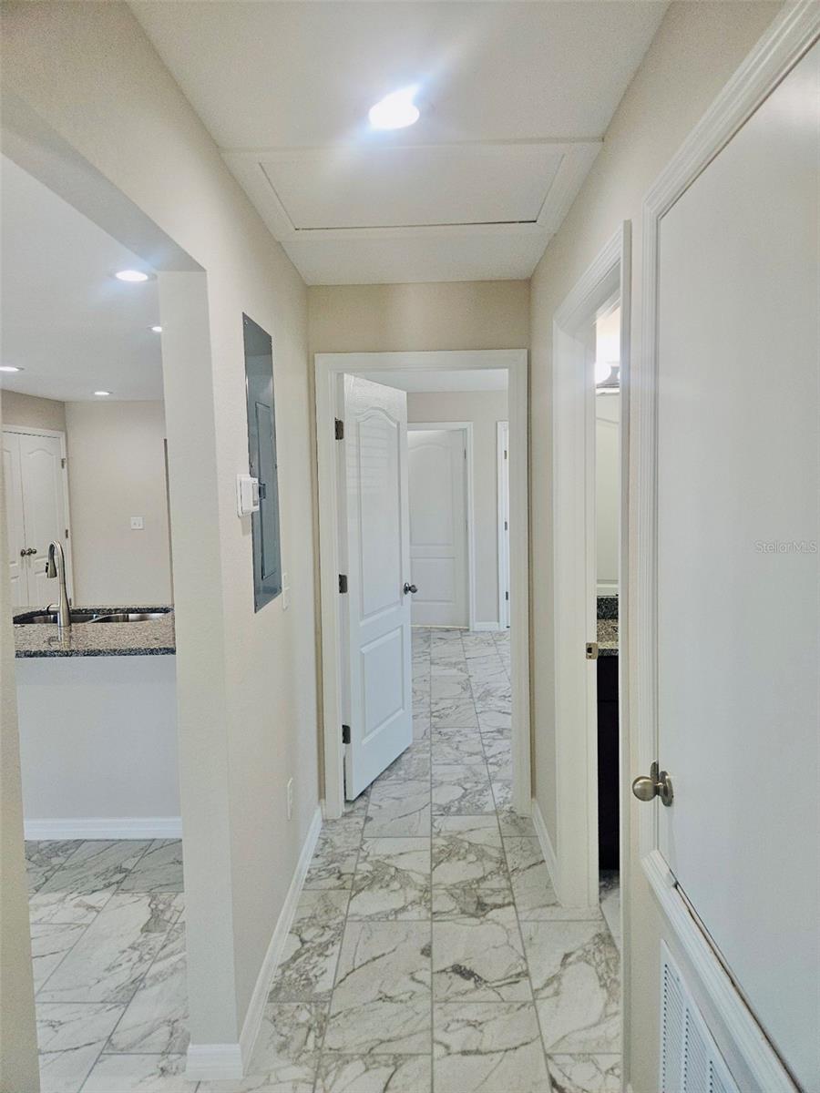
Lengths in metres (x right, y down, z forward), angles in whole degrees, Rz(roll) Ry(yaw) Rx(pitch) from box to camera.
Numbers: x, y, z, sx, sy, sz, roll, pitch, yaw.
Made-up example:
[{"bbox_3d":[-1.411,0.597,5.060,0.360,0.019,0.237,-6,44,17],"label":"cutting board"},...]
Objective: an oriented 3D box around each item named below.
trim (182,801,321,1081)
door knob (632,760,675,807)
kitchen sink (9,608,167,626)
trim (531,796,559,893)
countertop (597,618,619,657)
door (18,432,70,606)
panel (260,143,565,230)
[{"bbox_3d":[-0.493,1.288,2.634,0.150,0.084,1.480,-1,5,2],"label":"trim"},{"bbox_3d":[0.467,0.472,1.412,0.068,0.070,0.070,-1,5,2],"label":"door knob"},{"bbox_3d":[-1.605,0.459,3.647,0.790,0.210,0.460,-1,5,2],"label":"kitchen sink"},{"bbox_3d":[0.565,1.233,3.007,0.015,0.084,0.670,-1,5,2],"label":"trim"},{"bbox_3d":[1.081,0.366,2.978,0.820,0.030,0.580,-1,5,2],"label":"countertop"},{"bbox_3d":[-3.550,-0.053,7.118,0.040,2.030,0.765,-1,5,2],"label":"door"},{"bbox_3d":[0.012,-1.067,2.196,0.815,0.022,0.515,-1,5,2],"label":"panel"}]

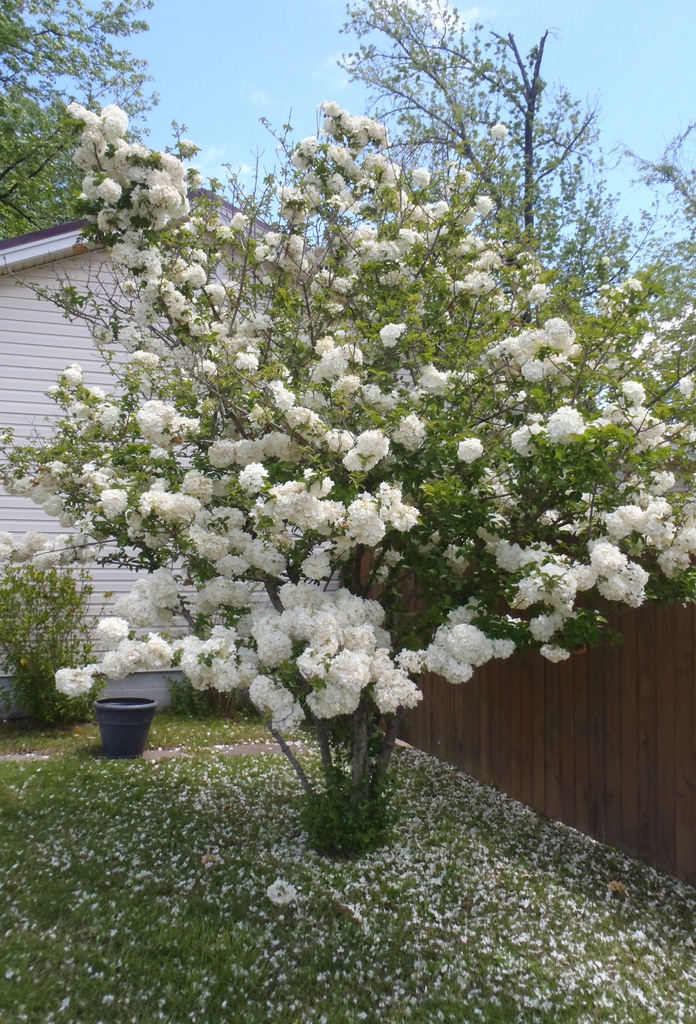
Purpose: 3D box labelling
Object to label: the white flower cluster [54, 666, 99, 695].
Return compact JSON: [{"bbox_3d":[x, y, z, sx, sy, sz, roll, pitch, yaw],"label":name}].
[{"bbox_3d":[-1.360,0.844,4.150,0.215,0.160,0.170,1,-3,0],"label":"white flower cluster"}]

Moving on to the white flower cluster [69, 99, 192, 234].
[{"bbox_3d":[-1.213,-1.913,4.600,0.660,0.710,0.500,1,-3,0],"label":"white flower cluster"}]

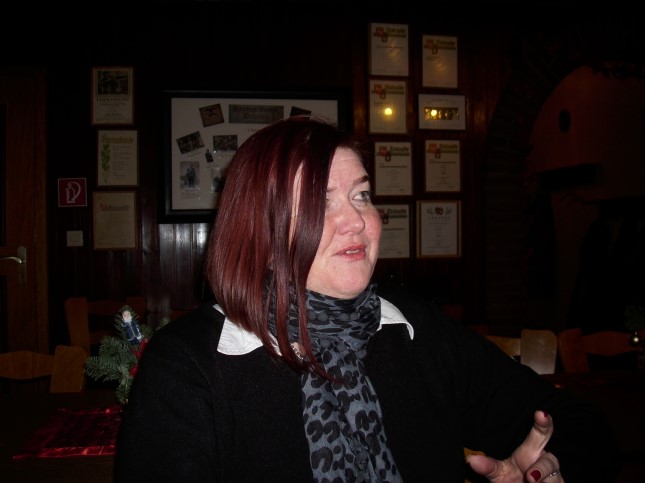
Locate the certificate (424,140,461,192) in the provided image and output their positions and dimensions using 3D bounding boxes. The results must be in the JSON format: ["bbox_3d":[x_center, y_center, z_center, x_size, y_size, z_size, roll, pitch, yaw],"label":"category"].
[{"bbox_3d":[0.676,-0.424,3.243,0.222,0.310,0.020,-1,-1,-6],"label":"certificate"}]

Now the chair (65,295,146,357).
[{"bbox_3d":[-1.055,0.695,2.640,0.430,0.870,0.480,-1,0,-7],"label":"chair"}]

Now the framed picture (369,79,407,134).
[{"bbox_3d":[0.366,-0.750,3.216,0.230,0.317,0.020,-1,-1,-6],"label":"framed picture"}]

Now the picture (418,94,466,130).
[{"bbox_3d":[0.673,-0.723,3.236,0.277,0.204,0.020,-1,0,-6],"label":"picture"}]

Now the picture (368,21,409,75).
[{"bbox_3d":[0.373,-1.064,3.206,0.234,0.304,0.020,-1,0,-6],"label":"picture"}]

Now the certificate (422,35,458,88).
[{"bbox_3d":[0.661,-1.008,3.236,0.217,0.311,0.020,-1,0,-6],"label":"certificate"}]

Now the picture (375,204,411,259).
[{"bbox_3d":[0.383,-0.056,3.209,0.225,0.317,0.020,-1,-1,-6],"label":"picture"}]

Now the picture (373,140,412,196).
[{"bbox_3d":[0.397,-0.403,3.206,0.225,0.308,0.020,-1,0,-6],"label":"picture"}]

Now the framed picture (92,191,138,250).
[{"bbox_3d":[-1.103,-0.114,3.064,0.240,0.322,0.020,-1,-1,-6],"label":"framed picture"}]

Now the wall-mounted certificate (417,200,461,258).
[{"bbox_3d":[0.654,-0.067,3.231,0.263,0.326,0.020,-1,0,-6],"label":"wall-mounted certificate"}]

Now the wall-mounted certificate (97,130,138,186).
[{"bbox_3d":[-1.088,-0.444,3.069,0.232,0.318,0.020,-1,-1,-6],"label":"wall-mounted certificate"}]

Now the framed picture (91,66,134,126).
[{"bbox_3d":[-1.114,-0.775,3.070,0.240,0.325,0.020,-1,-1,-6],"label":"framed picture"}]

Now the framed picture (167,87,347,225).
[{"bbox_3d":[-0.364,-0.465,3.126,1.003,0.727,0.030,-1,0,-6],"label":"framed picture"}]

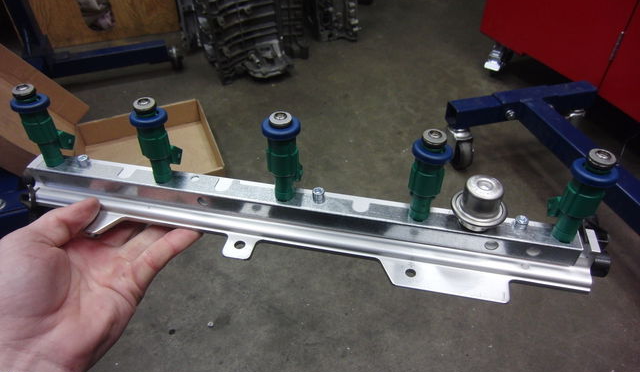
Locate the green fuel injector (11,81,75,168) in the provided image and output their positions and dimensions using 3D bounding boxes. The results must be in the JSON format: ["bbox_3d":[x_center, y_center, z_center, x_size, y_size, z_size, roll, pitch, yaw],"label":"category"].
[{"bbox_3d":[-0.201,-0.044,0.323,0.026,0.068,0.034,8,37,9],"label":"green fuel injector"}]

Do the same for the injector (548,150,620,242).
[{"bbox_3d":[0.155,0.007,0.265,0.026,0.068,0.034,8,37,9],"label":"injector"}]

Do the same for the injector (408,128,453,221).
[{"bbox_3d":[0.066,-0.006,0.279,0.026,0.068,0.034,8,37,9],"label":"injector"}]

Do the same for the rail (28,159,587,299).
[{"bbox_3d":[-0.025,0.025,0.302,0.408,0.027,0.058,8,37,9],"label":"rail"}]

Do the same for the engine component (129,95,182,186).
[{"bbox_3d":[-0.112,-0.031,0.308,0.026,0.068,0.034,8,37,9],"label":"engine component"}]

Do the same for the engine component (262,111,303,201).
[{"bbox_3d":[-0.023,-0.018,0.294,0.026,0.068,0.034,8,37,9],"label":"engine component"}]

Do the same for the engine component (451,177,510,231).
[{"bbox_3d":[0.100,0.013,0.280,0.035,0.034,0.035,8,37,9],"label":"engine component"}]

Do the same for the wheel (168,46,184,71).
[{"bbox_3d":[-0.453,-0.401,1.400,0.042,0.088,0.070,-15,41,-15],"label":"wheel"}]

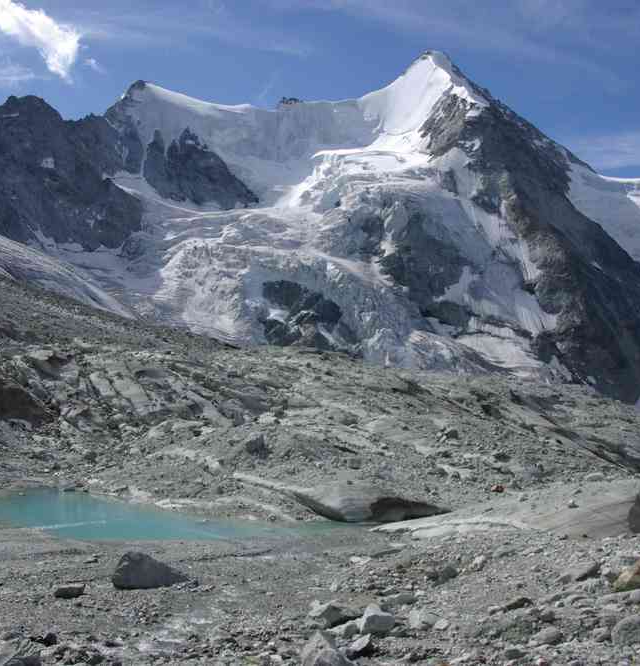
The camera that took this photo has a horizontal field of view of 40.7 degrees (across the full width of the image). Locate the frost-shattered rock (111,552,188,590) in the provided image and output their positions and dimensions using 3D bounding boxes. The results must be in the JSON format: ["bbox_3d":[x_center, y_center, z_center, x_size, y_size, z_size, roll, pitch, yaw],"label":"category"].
[{"bbox_3d":[-3.521,4.925,17.800,1.569,0.745,1.099,1,-5,-11],"label":"frost-shattered rock"}]

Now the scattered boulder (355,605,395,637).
[{"bbox_3d":[0.837,4.336,13.000,0.603,0.434,0.513,0,-5,4],"label":"scattered boulder"}]

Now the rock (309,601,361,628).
[{"bbox_3d":[0.241,4.376,13.400,0.808,0.370,0.606,0,-5,1],"label":"rock"}]

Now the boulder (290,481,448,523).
[{"bbox_3d":[1.604,5.571,28.500,5.224,1.319,2.873,0,-5,3],"label":"boulder"}]

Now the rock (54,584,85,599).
[{"bbox_3d":[-4.882,5.038,16.800,0.624,0.246,0.405,1,-5,-16],"label":"rock"}]

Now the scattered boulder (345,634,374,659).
[{"bbox_3d":[0.550,4.364,12.000,0.390,0.284,0.331,0,-5,3],"label":"scattered boulder"}]

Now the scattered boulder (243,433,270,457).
[{"bbox_3d":[-2.947,5.174,40.000,1.206,1.114,1.026,0,-5,-4],"label":"scattered boulder"}]

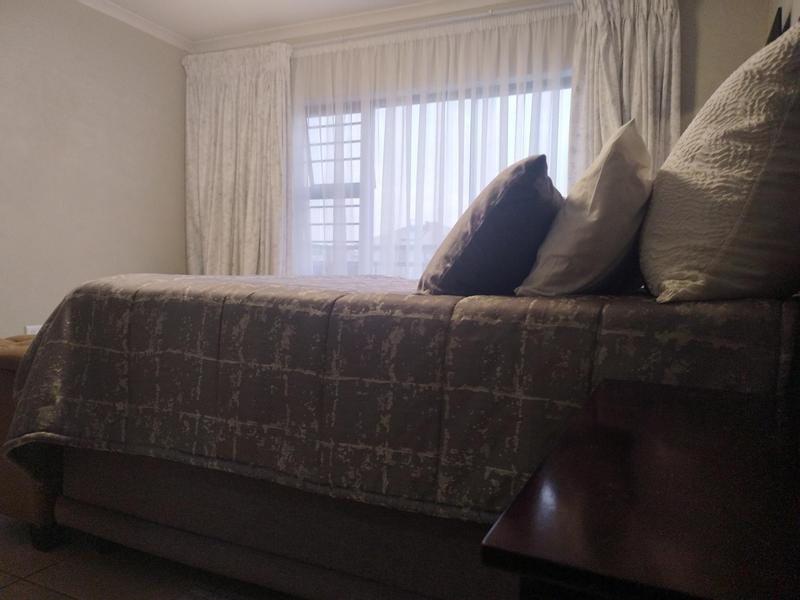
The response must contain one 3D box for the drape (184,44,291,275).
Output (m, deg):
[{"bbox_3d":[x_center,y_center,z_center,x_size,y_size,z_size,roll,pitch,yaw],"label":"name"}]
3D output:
[{"bbox_3d":[-1.299,-0.746,4.806,0.980,2.410,0.140,3,4,24],"label":"drape"}]

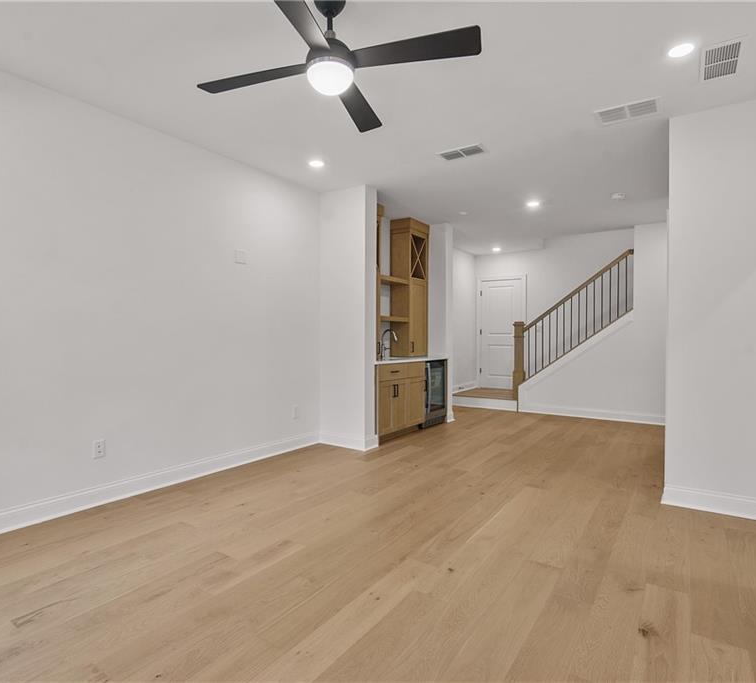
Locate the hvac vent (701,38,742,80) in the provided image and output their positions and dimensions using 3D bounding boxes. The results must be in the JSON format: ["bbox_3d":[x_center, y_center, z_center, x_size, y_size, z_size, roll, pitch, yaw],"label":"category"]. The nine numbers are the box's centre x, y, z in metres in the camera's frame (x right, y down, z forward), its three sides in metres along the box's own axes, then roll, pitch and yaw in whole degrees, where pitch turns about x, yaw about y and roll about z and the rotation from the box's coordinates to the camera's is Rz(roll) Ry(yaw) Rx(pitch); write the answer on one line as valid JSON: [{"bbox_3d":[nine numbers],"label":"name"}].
[{"bbox_3d":[1.914,-1.545,2.539,0.190,0.021,0.380,1,1,35],"label":"hvac vent"}]

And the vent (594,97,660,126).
[{"bbox_3d":[1.711,-1.555,3.107,0.395,0.021,0.228,1,1,35],"label":"vent"}]

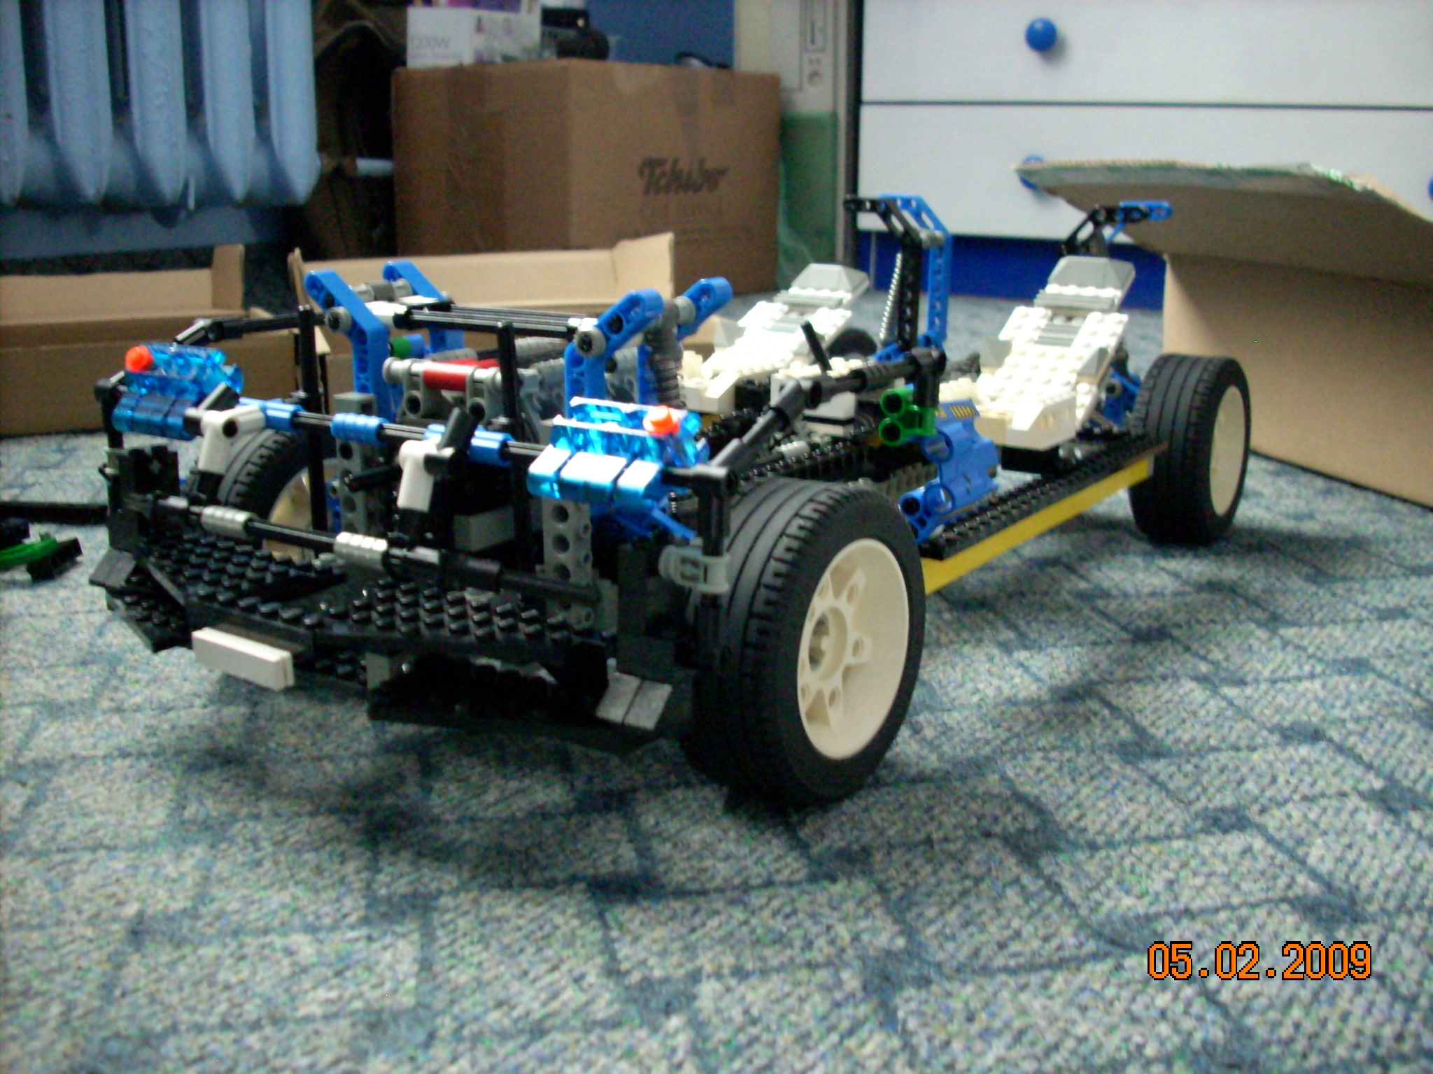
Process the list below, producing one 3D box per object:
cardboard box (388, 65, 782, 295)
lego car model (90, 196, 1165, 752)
[{"bbox_3d":[-0.158,-0.449,1.947,0.312,0.271,0.371,12,18,39],"label":"cardboard box"},{"bbox_3d":[0.023,-0.045,0.552,0.218,0.146,0.499,9,16,32],"label":"lego car model"}]

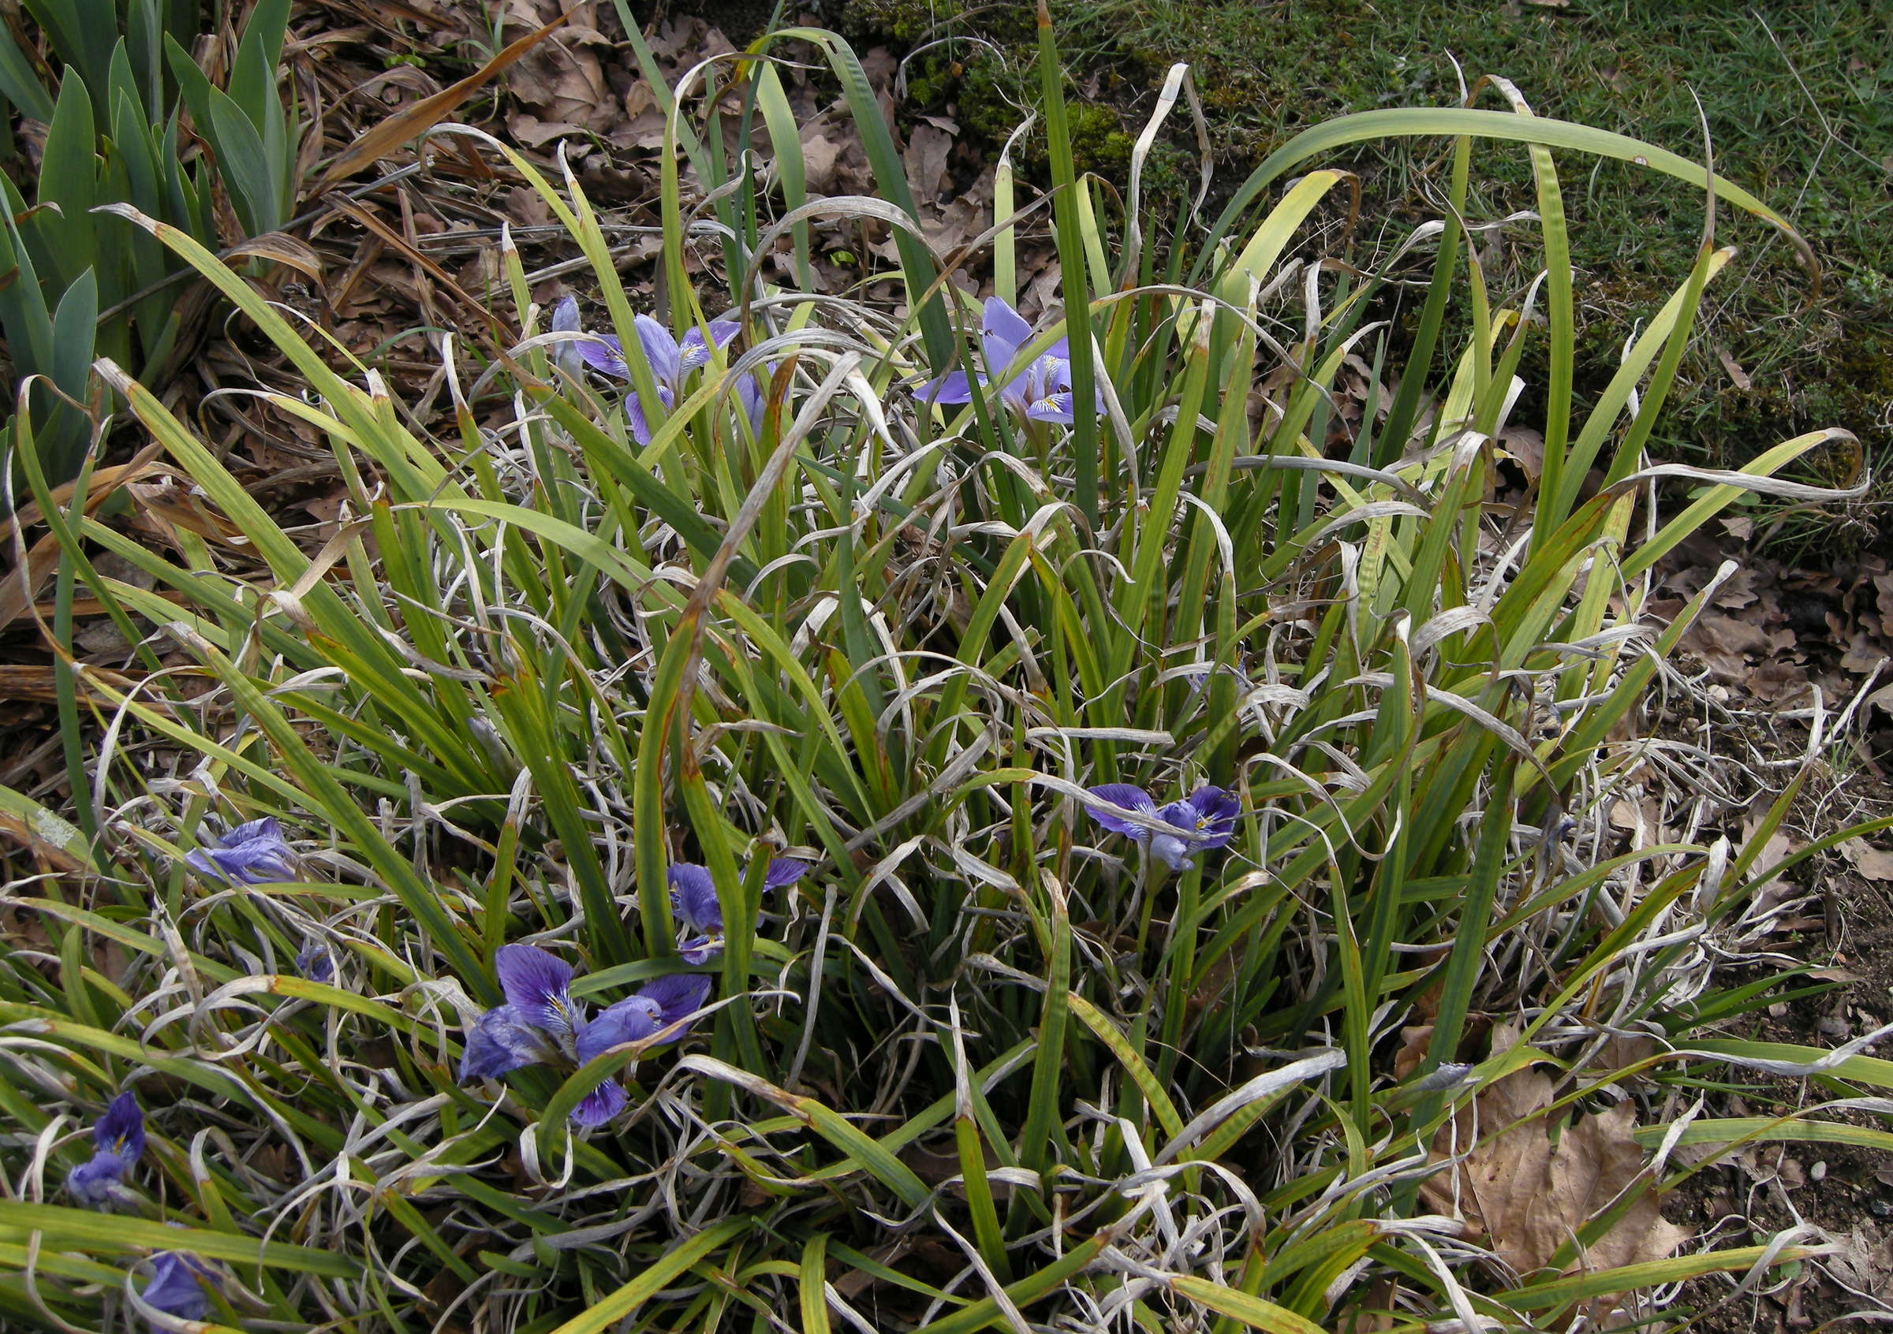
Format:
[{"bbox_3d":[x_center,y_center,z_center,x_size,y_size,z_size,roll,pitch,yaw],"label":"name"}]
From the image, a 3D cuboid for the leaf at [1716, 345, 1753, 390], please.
[{"bbox_3d":[0.598,-0.228,1.454,0.017,0.012,0.055,-4,40,-4],"label":"leaf"}]

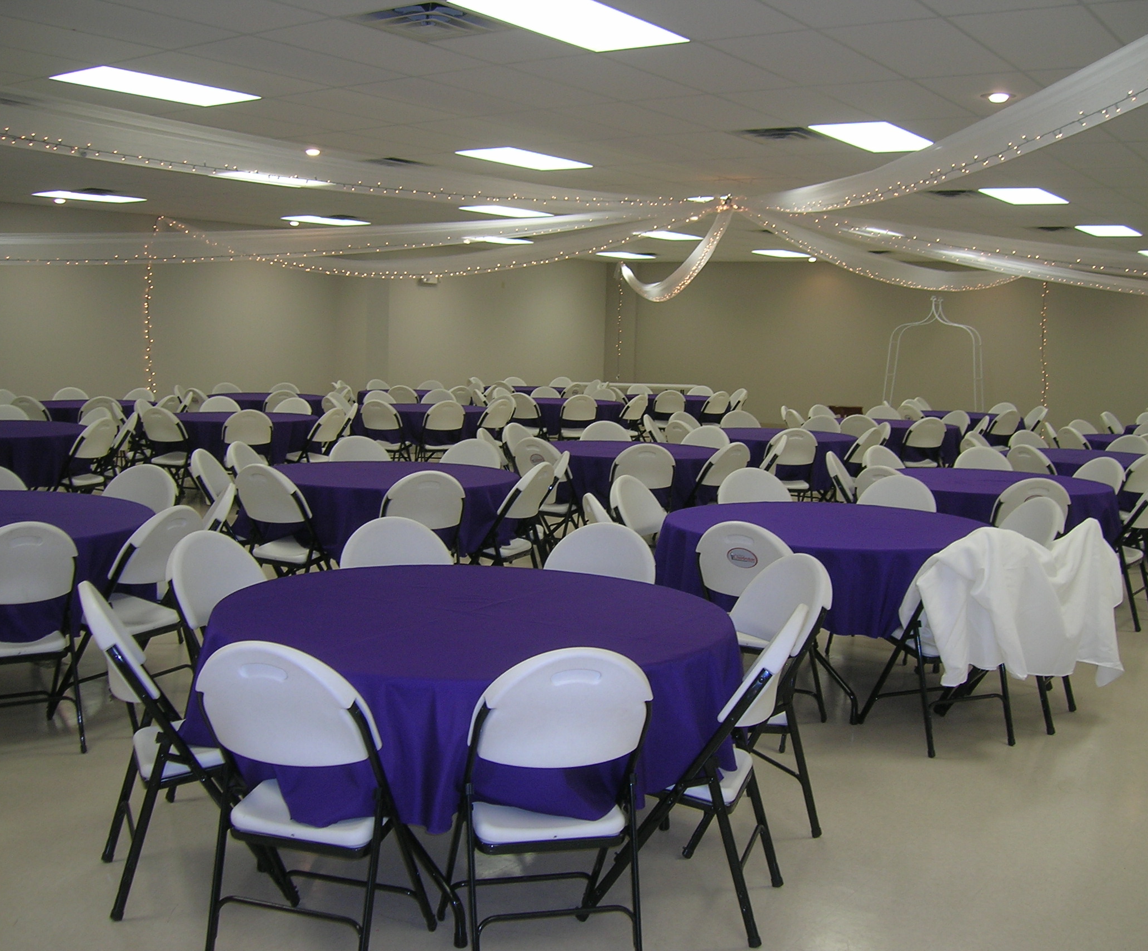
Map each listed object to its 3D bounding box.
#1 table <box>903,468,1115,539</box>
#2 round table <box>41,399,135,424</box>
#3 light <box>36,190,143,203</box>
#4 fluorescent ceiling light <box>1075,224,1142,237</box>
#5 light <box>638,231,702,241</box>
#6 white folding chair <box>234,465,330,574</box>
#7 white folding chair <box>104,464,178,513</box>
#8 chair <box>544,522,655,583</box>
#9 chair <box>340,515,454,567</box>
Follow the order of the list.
[{"bbox_3d":[2.445,0.223,7.498,1.600,0.390,1.600,2,7,0],"label":"table"},{"bbox_3d":[-5.163,-0.567,13.341,1.600,0.400,1.600,-1,7,-21],"label":"round table"},{"bbox_3d":[-5.400,-3.107,13.900,0.600,0.080,1.200,6,8,35],"label":"light"},{"bbox_3d":[6.255,-2.864,14.550,0.600,0.080,1.200,6,8,35],"label":"fluorescent ceiling light"},{"bbox_3d":[1.341,-3.431,17.927,0.610,0.090,1.220,6,8,35],"label":"light"},{"bbox_3d":[-1.423,0.370,6.554,0.470,0.870,0.560,5,7,27],"label":"white folding chair"},{"bbox_3d":[-2.218,0.393,5.954,0.440,0.865,0.500,5,7,25],"label":"white folding chair"},{"bbox_3d":[-0.005,0.626,4.501,0.440,0.865,0.500,4,7,22],"label":"chair"},{"bbox_3d":[-0.603,0.606,4.527,0.440,0.865,0.500,-1,7,-19],"label":"chair"}]

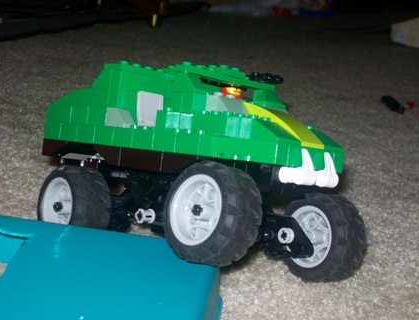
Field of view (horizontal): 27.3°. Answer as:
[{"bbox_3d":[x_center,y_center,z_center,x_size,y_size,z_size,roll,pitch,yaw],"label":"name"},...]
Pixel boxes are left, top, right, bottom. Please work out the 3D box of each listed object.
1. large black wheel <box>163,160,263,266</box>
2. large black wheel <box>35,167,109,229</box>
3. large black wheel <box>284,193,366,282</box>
[{"bbox_3d":[0.001,0.023,0.367,0.023,0.043,0.043,17,1,-45],"label":"large black wheel"},{"bbox_3d":[-0.070,0.025,0.442,0.023,0.043,0.043,7,8,-40],"label":"large black wheel"},{"bbox_3d":[0.055,0.038,0.426,0.023,0.043,0.043,7,9,-41],"label":"large black wheel"}]

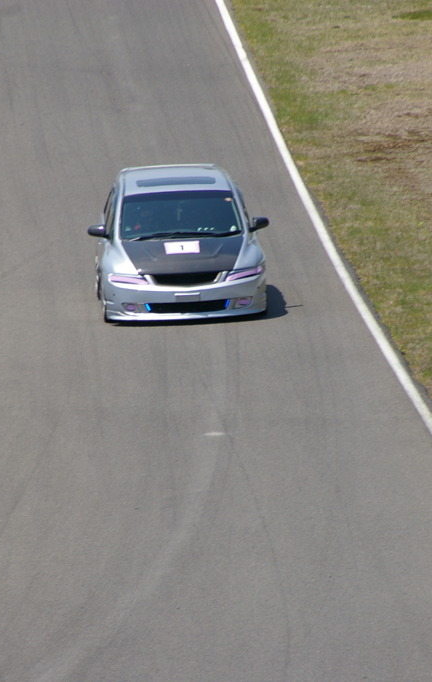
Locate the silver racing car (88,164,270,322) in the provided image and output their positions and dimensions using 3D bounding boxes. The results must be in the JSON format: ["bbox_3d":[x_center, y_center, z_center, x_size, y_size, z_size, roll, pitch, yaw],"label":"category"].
[{"bbox_3d":[-0.406,-1.055,117.000,1.830,1.430,4.720,-3,6,-2],"label":"silver racing car"}]

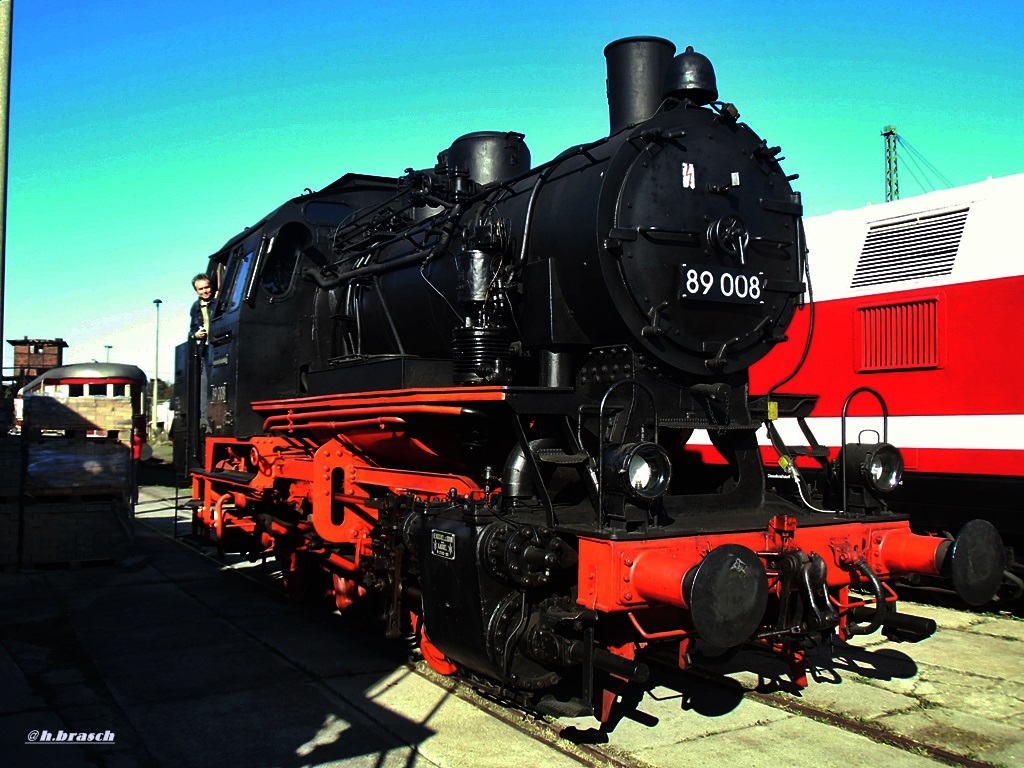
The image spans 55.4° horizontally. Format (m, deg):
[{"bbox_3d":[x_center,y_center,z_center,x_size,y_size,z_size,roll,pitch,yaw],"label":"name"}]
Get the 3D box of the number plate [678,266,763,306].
[{"bbox_3d":[1.215,-0.570,5.629,0.610,0.185,0.040,1,-3,-30],"label":"number plate"}]

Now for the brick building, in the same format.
[{"bbox_3d":[-48.607,-2.305,100.000,6.000,5.000,5.500,1,-3,-27],"label":"brick building"}]

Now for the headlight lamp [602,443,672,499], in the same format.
[{"bbox_3d":[0.625,0.439,4.861,0.280,0.280,0.250,1,-3,-30],"label":"headlight lamp"}]

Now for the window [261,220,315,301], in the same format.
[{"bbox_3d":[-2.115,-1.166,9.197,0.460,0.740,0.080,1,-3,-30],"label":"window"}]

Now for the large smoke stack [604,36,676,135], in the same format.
[{"bbox_3d":[0.832,-1.855,6.319,0.460,0.620,0.460,1,-3,-30],"label":"large smoke stack"}]

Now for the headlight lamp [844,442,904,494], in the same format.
[{"bbox_3d":[2.117,0.480,5.736,0.280,0.280,0.250,1,-3,-30],"label":"headlight lamp"}]

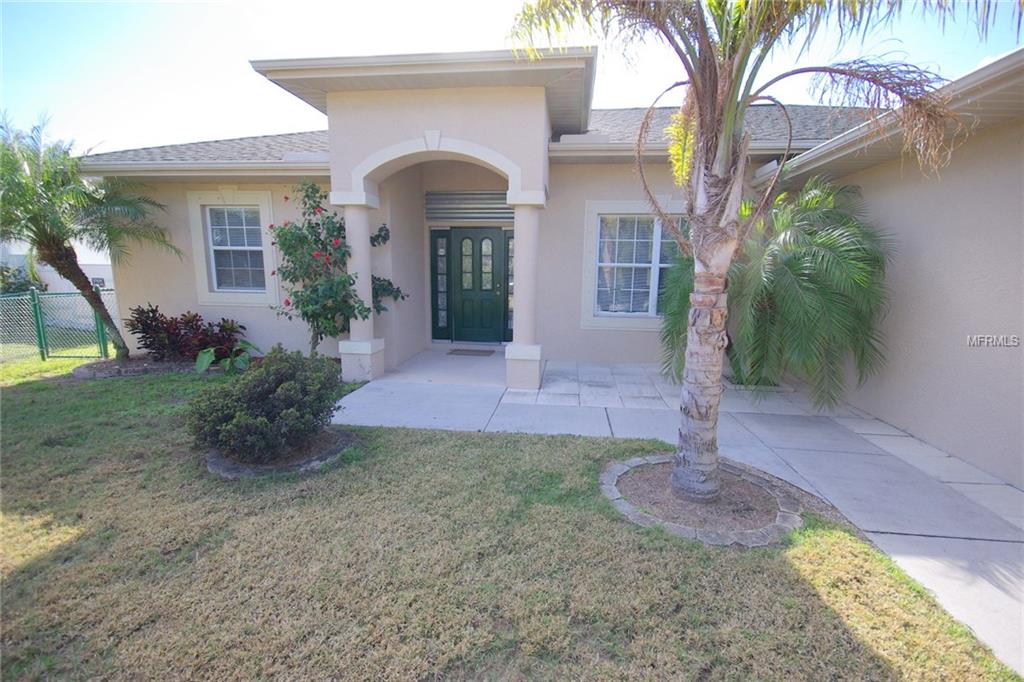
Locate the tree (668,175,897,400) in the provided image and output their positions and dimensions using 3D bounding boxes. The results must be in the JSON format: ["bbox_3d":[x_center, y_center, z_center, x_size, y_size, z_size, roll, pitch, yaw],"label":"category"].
[{"bbox_3d":[2.699,-0.583,4.822,1.850,2.320,1.850,2,10,8],"label":"tree"}]

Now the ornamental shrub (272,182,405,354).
[{"bbox_3d":[-2.138,-0.763,5.243,1.600,2.220,1.000,2,10,8],"label":"ornamental shrub"}]

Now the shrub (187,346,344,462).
[{"bbox_3d":[-1.957,0.417,3.472,1.140,0.760,1.060,2,10,8],"label":"shrub"}]

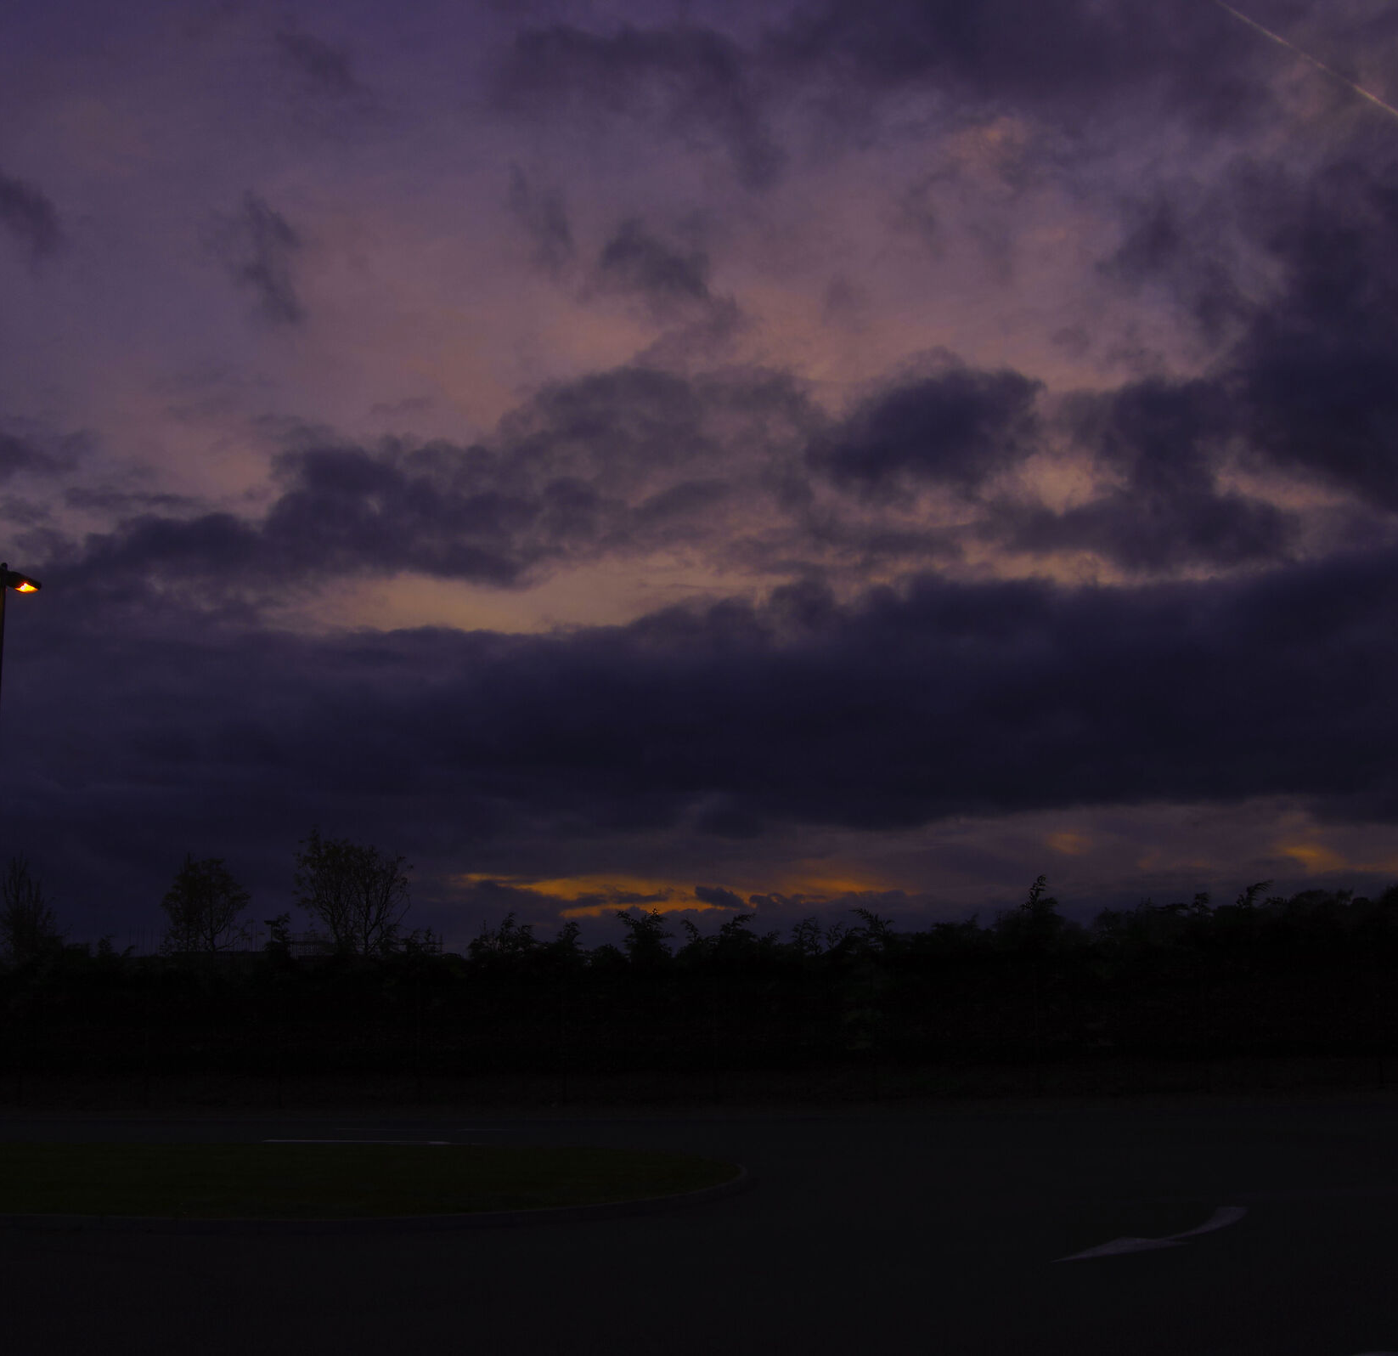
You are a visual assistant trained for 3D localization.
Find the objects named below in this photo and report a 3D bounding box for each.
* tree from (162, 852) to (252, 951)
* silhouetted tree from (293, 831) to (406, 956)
[{"bbox_3d":[-13.426,7.760,41.355,2.309,5.931,2.309,2,-12,-18],"label":"tree"},{"bbox_3d":[-9.057,7.040,39.434,2.727,6.354,2.727,1,-11,-13],"label":"silhouetted tree"}]

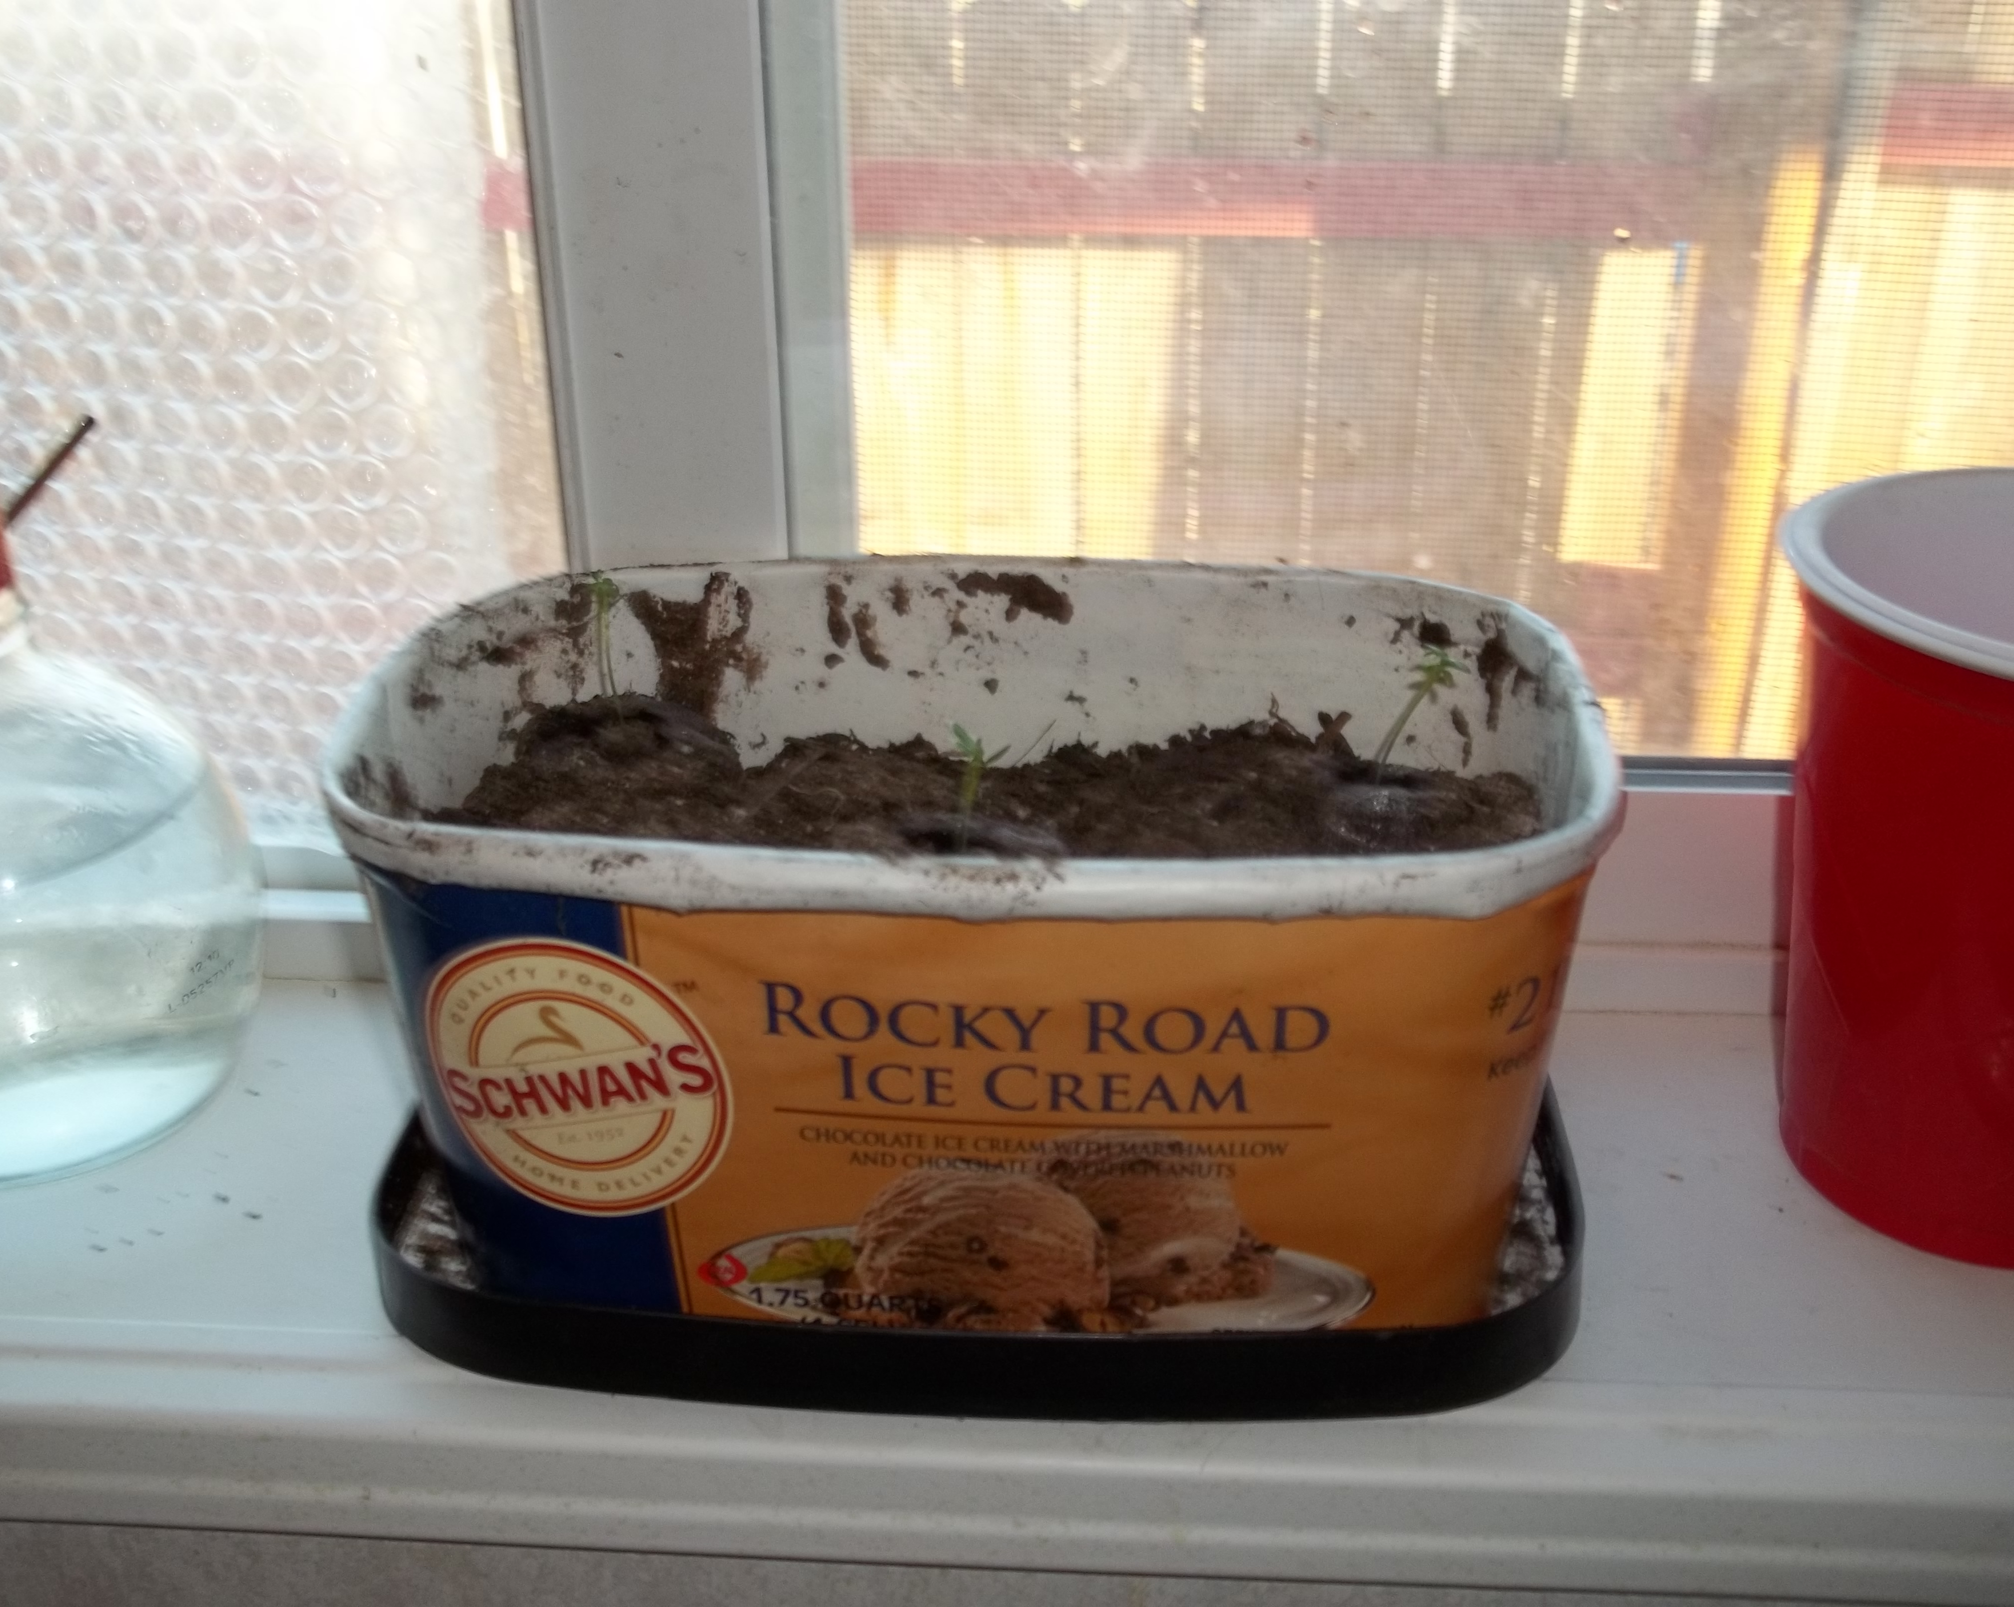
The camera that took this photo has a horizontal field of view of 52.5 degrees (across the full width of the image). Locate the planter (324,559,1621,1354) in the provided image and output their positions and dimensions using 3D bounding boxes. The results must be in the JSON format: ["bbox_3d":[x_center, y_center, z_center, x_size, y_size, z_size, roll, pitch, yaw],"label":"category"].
[{"bbox_3d":[-0.004,0.023,0.334,0.187,0.091,0.134,1,24,5],"label":"planter"}]

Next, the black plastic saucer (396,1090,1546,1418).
[{"bbox_3d":[-0.004,0.058,0.356,0.194,0.015,0.127,1,24,4],"label":"black plastic saucer"}]

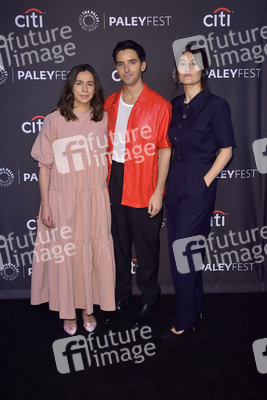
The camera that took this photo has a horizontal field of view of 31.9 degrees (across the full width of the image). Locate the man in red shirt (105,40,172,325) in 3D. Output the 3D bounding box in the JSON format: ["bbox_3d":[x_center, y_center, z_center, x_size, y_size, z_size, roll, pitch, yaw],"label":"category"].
[{"bbox_3d":[0.011,-0.103,3.061,0.510,1.790,0.380,2,12,15],"label":"man in red shirt"}]

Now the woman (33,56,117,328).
[{"bbox_3d":[-0.360,0.005,2.929,0.560,1.640,0.390,-2,12,-5],"label":"woman"}]

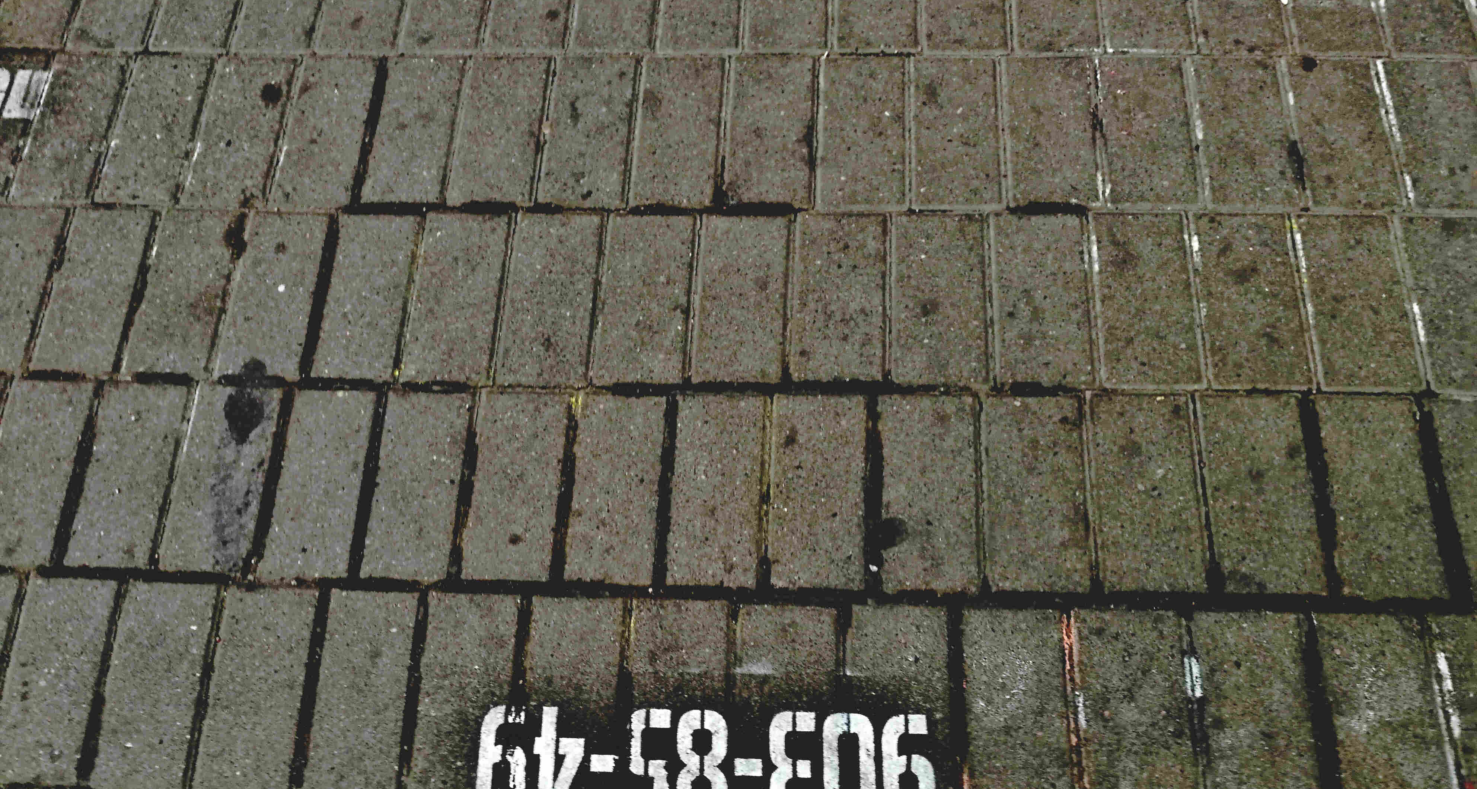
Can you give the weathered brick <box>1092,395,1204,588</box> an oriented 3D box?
[{"bbox_3d":[0.396,0.103,1.140,0.097,0.060,0.198,1,68,5],"label":"weathered brick"}]

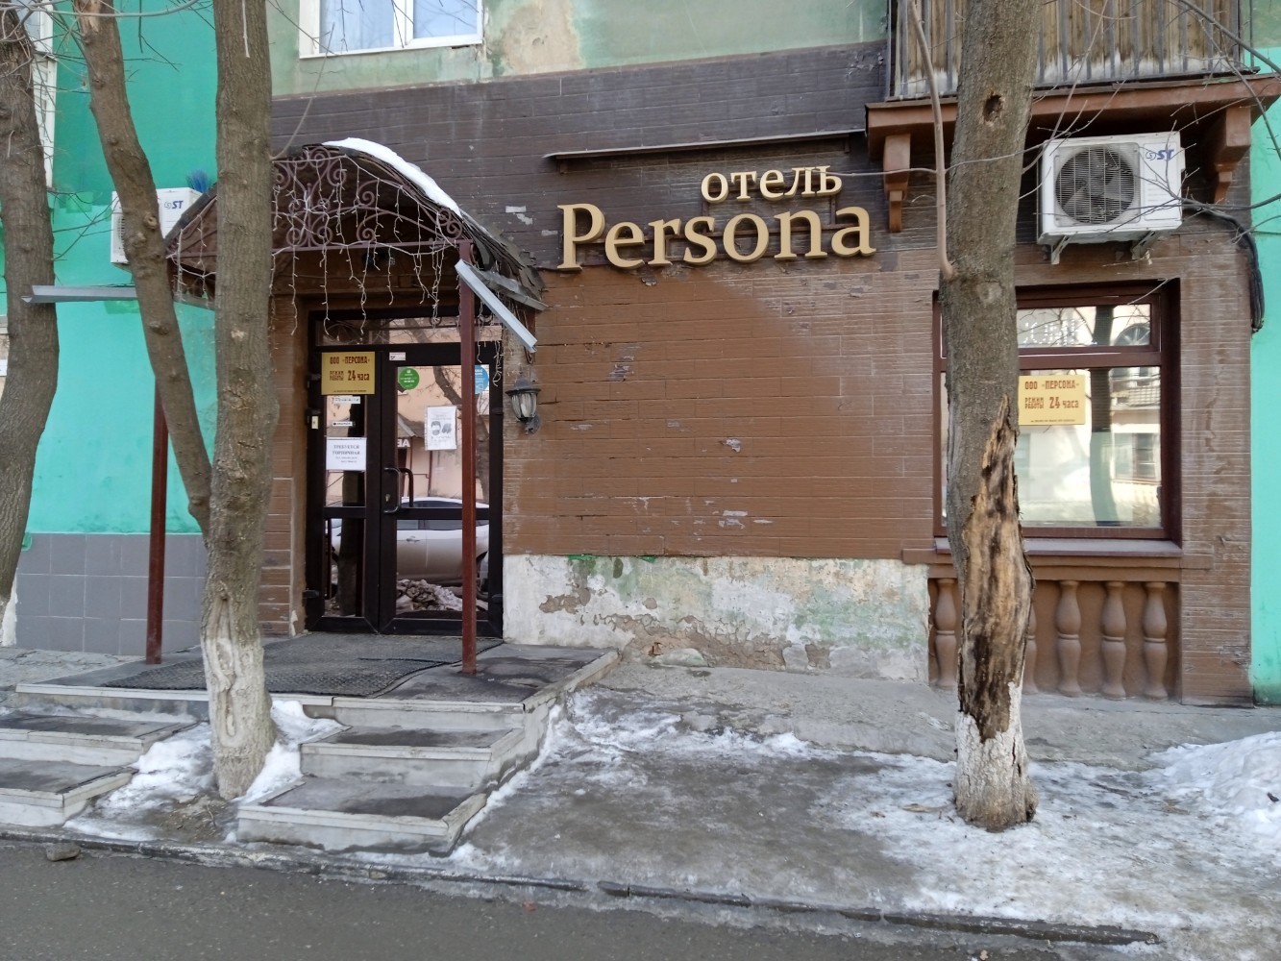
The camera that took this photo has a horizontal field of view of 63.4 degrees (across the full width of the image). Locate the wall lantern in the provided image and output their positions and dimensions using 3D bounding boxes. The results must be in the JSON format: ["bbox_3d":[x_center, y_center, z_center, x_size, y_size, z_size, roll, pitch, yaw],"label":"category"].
[{"bbox_3d":[-0.743,-0.487,6.662,0.220,0.362,0.300,0,-1,13],"label":"wall lantern"}]

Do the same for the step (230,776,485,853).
[{"bbox_3d":[-1.157,1.416,4.397,0.935,0.147,0.490,0,-1,13],"label":"step"}]

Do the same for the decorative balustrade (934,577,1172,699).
[{"bbox_3d":[2.442,0.918,6.204,1.385,0.667,0.160,0,-1,13],"label":"decorative balustrade"}]

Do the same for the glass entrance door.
[{"bbox_3d":[-1.648,0.054,7.196,1.480,2.050,0.100,0,-1,13],"label":"glass entrance door"}]

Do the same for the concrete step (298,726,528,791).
[{"bbox_3d":[-1.051,1.274,4.857,0.900,0.152,0.430,0,-1,13],"label":"concrete step"}]

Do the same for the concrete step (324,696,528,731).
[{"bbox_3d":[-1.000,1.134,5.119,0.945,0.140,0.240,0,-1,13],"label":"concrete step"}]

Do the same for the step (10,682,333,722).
[{"bbox_3d":[-2.365,1.141,5.349,1.780,0.145,0.250,0,-1,13],"label":"step"}]

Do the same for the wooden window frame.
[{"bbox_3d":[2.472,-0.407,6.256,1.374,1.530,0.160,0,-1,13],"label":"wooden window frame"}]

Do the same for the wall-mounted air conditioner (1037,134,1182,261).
[{"bbox_3d":[2.631,-1.628,5.853,0.721,0.562,0.270,0,-1,13],"label":"wall-mounted air conditioner"}]

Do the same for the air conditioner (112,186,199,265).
[{"bbox_3d":[-3.351,-1.750,7.264,0.617,0.501,0.260,0,-1,13],"label":"air conditioner"}]

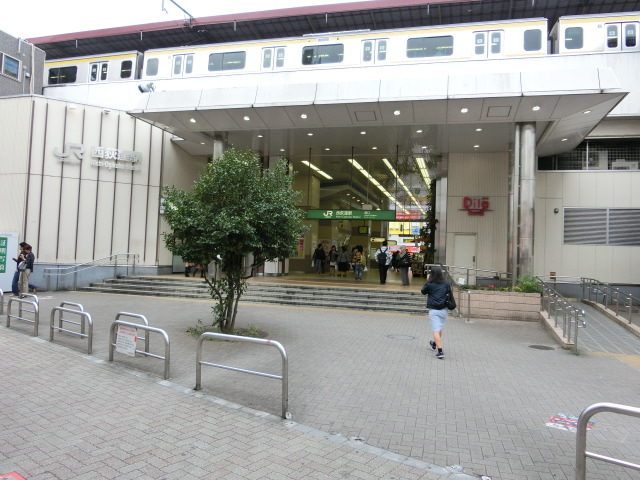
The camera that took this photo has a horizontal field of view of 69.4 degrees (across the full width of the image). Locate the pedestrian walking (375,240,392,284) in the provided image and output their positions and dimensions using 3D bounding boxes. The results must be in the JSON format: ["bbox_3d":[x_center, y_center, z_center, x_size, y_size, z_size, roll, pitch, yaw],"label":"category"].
[{"bbox_3d":[2.534,0.898,18.379,0.620,1.740,0.420,2,-2,0],"label":"pedestrian walking"}]

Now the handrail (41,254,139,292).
[{"bbox_3d":[-8.909,1.234,18.071,3.330,1.460,0.100,4,-3,-30],"label":"handrail"}]

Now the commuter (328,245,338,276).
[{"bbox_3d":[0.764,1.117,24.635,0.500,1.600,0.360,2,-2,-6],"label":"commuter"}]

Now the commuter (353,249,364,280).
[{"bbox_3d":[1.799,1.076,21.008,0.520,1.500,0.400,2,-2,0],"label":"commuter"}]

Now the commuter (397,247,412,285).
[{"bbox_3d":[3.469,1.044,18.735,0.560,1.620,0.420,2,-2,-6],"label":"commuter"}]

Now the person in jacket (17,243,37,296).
[{"bbox_3d":[-9.019,0.971,14.286,0.420,1.650,0.480,3,-3,-18],"label":"person in jacket"}]

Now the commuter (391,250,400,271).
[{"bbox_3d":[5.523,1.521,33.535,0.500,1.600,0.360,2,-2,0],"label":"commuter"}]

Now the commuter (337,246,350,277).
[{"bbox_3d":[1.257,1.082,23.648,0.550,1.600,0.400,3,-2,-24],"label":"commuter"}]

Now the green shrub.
[{"bbox_3d":[6.367,1.363,14.000,0.700,0.580,0.620,1,-3,14],"label":"green shrub"}]

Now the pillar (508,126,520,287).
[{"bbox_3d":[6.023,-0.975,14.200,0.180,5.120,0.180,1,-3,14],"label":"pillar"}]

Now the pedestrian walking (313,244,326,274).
[{"bbox_3d":[0.005,1.066,25.777,0.580,1.680,0.380,3,-2,-15],"label":"pedestrian walking"}]

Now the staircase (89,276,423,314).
[{"bbox_3d":[-2.296,1.792,15.789,13.200,0.600,1.200,2,-2,13],"label":"staircase"}]

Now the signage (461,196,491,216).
[{"bbox_3d":[6.040,-1.299,17.917,1.220,0.760,0.120,2,-2,13],"label":"signage"}]

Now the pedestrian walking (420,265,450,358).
[{"bbox_3d":[1.994,1.220,7.914,0.500,1.570,0.460,2,-3,-9],"label":"pedestrian walking"}]

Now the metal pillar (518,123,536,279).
[{"bbox_3d":[6.406,-0.855,14.106,0.460,5.250,0.460,2,-2,13],"label":"metal pillar"}]

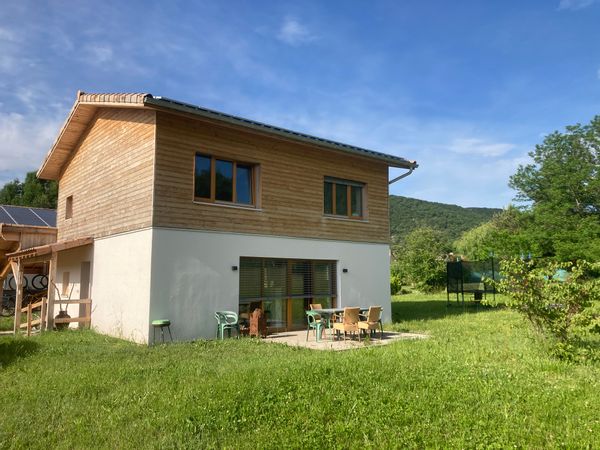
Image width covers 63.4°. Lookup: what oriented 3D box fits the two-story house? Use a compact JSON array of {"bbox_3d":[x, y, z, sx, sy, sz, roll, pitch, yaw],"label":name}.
[{"bbox_3d":[-3.226,-0.149,18.989,10.544,7.766,11.137,5,-8,-40],"label":"two-story house"}]

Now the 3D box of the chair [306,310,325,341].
[{"bbox_3d":[0.508,2.624,12.706,0.556,0.799,0.546,-6,-8,40],"label":"chair"}]

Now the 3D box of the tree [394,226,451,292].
[{"bbox_3d":[13.378,3.768,53.000,6.200,7.200,6.200,0,-6,0],"label":"tree"}]

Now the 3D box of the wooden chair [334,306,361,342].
[{"bbox_3d":[1.208,2.561,12.586,0.516,0.890,0.546,4,-8,-34],"label":"wooden chair"}]

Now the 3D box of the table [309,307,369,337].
[{"bbox_3d":[1.134,2.745,13.526,1.771,0.739,0.911,5,-8,-40],"label":"table"}]

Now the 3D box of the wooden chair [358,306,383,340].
[{"bbox_3d":[1.862,2.614,13.078,0.516,0.890,0.546,6,-9,-43],"label":"wooden chair"}]

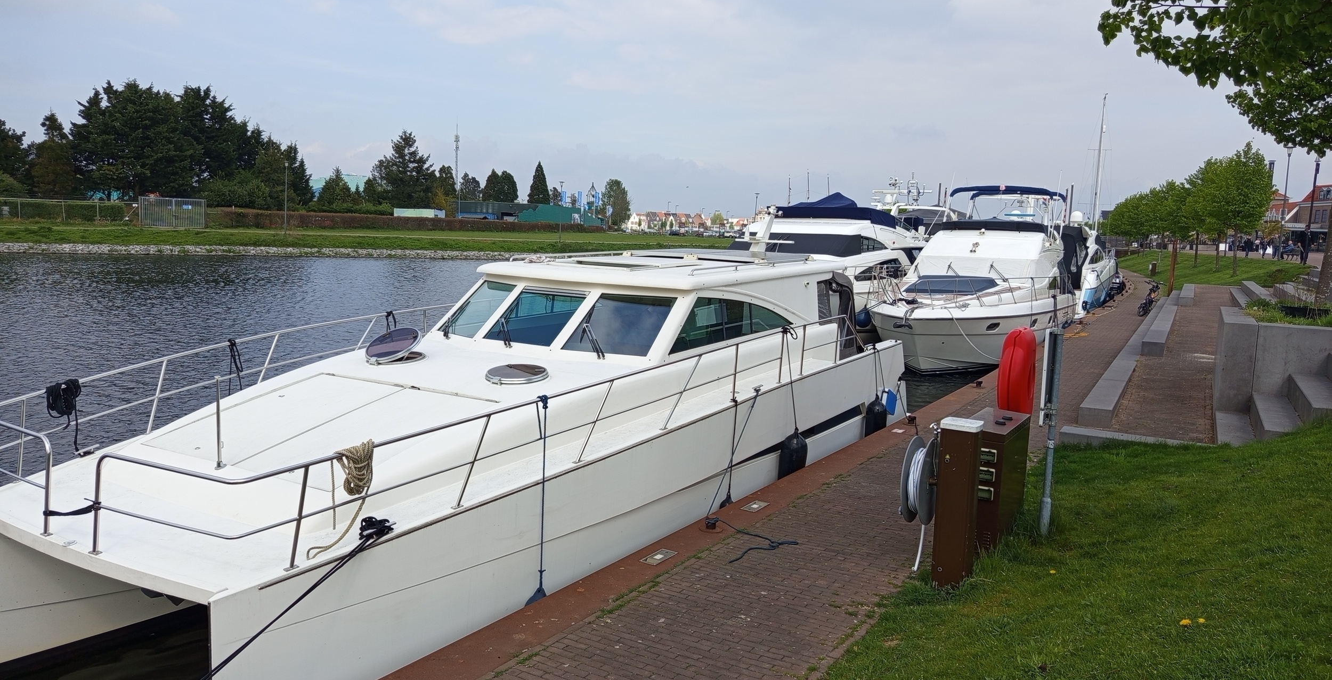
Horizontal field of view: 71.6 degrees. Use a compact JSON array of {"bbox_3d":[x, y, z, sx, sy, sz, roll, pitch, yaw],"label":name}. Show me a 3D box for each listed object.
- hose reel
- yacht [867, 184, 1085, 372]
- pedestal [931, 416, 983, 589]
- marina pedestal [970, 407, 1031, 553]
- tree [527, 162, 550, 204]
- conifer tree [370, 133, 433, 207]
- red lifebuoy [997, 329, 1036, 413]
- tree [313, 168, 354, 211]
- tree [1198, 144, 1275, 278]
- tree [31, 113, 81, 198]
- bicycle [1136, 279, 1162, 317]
[{"bbox_3d":[1.845,1.153,6.688,0.300,1.040,0.640,6,8,32],"label":"hose reel"},{"bbox_3d":[8.994,-1.882,26.336,4.200,5.150,13.600,6,8,31],"label":"yacht"},{"bbox_3d":[2.074,1.140,6.530,0.250,1.170,0.220,6,8,32],"label":"pedestal"},{"bbox_3d":[2.622,1.146,7.479,0.370,0.980,0.970,6,8,32],"label":"marina pedestal"},{"bbox_3d":[-22.775,-26.214,165.000,4.236,11.341,4.236,1,7,-8],"label":"tree"},{"bbox_3d":[-31.865,-19.876,112.000,7.404,11.105,7.404,0,7,-16],"label":"conifer tree"},{"bbox_3d":[3.094,0.352,8.111,0.220,0.920,0.920,6,8,32],"label":"red lifebuoy"},{"bbox_3d":[-36.000,-15.831,100.000,4.241,5.634,4.241,0,7,-20],"label":"tree"},{"bbox_3d":[30.228,-6.915,49.000,3.430,6.984,3.430,6,8,31],"label":"tree"},{"bbox_3d":[-60.798,-17.519,92.000,4.151,10.263,4.151,-2,8,-33],"label":"tree"},{"bbox_3d":[15.893,-1.349,30.300,0.650,1.100,1.750,7,8,34],"label":"bicycle"}]

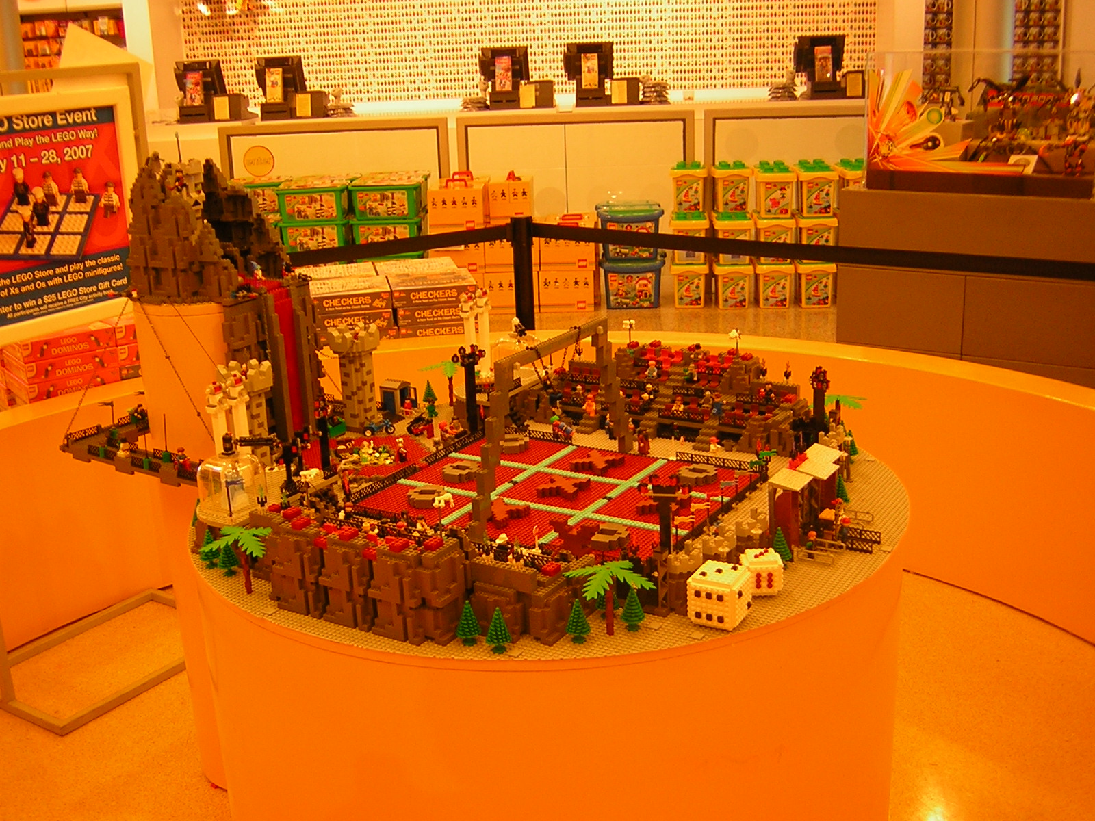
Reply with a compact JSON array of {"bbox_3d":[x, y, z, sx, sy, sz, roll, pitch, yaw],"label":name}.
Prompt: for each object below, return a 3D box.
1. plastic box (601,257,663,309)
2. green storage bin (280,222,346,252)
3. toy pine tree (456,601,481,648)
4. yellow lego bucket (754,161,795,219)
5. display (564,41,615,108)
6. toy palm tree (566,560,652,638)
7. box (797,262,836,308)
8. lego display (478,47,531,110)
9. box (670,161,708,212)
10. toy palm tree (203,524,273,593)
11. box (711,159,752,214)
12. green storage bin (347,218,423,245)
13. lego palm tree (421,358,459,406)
[{"bbox_3d":[0.497,-0.742,7.300,0.360,0.275,0.260,-1,17,6],"label":"plastic box"},{"bbox_3d":[-1.299,-0.970,7.128,0.372,0.193,0.280,-1,17,4],"label":"green storage bin"},{"bbox_3d":[-0.105,0.283,1.684,0.032,0.064,0.032,-2,17,1],"label":"toy pine tree"},{"bbox_3d":[1.298,-1.248,7.218,0.208,0.272,0.208,-2,17,2],"label":"yellow lego bucket"},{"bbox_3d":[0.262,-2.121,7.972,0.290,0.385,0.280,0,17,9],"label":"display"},{"bbox_3d":[0.083,0.254,1.695,0.124,0.102,0.118,-8,18,-16],"label":"toy palm tree"},{"bbox_3d":[1.546,-0.740,7.288,0.208,0.268,0.208,-2,17,2],"label":"box"},{"bbox_3d":[-0.293,-2.247,8.532,0.330,0.400,0.290,-2,17,1],"label":"lego display"},{"bbox_3d":[0.824,-1.296,7.347,0.210,0.265,0.210,-1,17,6],"label":"box"},{"bbox_3d":[-0.447,0.225,1.878,0.122,0.102,0.118,1,17,12],"label":"toy palm tree"},{"bbox_3d":[1.056,-1.288,7.290,0.210,0.265,0.210,-1,17,5],"label":"box"},{"bbox_3d":[-0.923,-1.030,7.341,0.406,0.195,0.280,-3,17,-2],"label":"green storage bin"},{"bbox_3d":[-0.210,-0.057,2.760,0.132,0.100,0.124,-3,17,-2],"label":"lego palm tree"}]

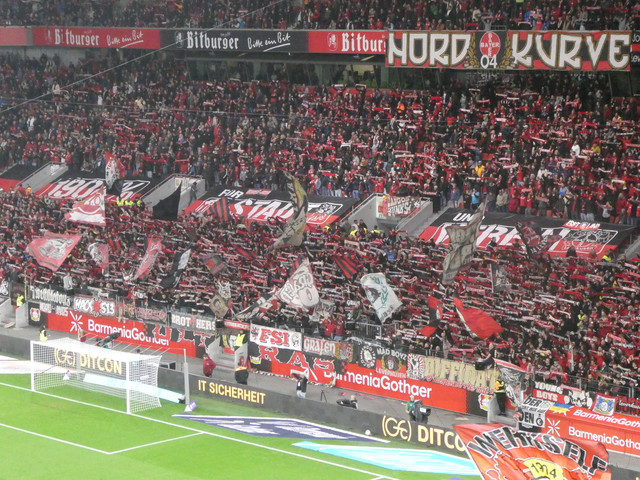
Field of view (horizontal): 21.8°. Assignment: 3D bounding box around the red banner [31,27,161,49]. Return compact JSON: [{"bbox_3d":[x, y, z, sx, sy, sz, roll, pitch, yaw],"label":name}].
[{"bbox_3d":[-17.824,-16.126,132.707,16.000,1.500,0.150,7,10,44],"label":"red banner"}]

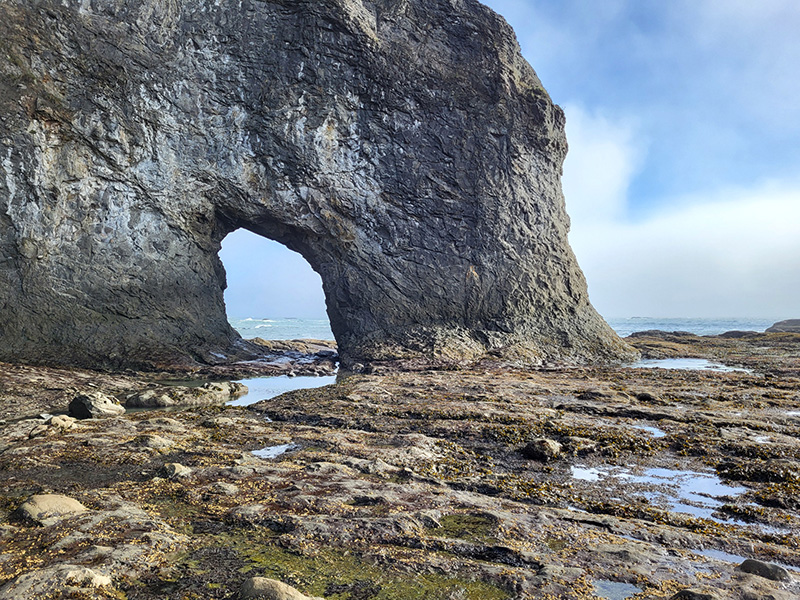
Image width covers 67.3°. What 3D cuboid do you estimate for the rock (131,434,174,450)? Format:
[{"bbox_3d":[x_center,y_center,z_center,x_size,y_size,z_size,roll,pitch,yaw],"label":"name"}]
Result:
[{"bbox_3d":[-3.106,1.796,7.579,0.490,0.176,0.367,0,-2,0],"label":"rock"}]

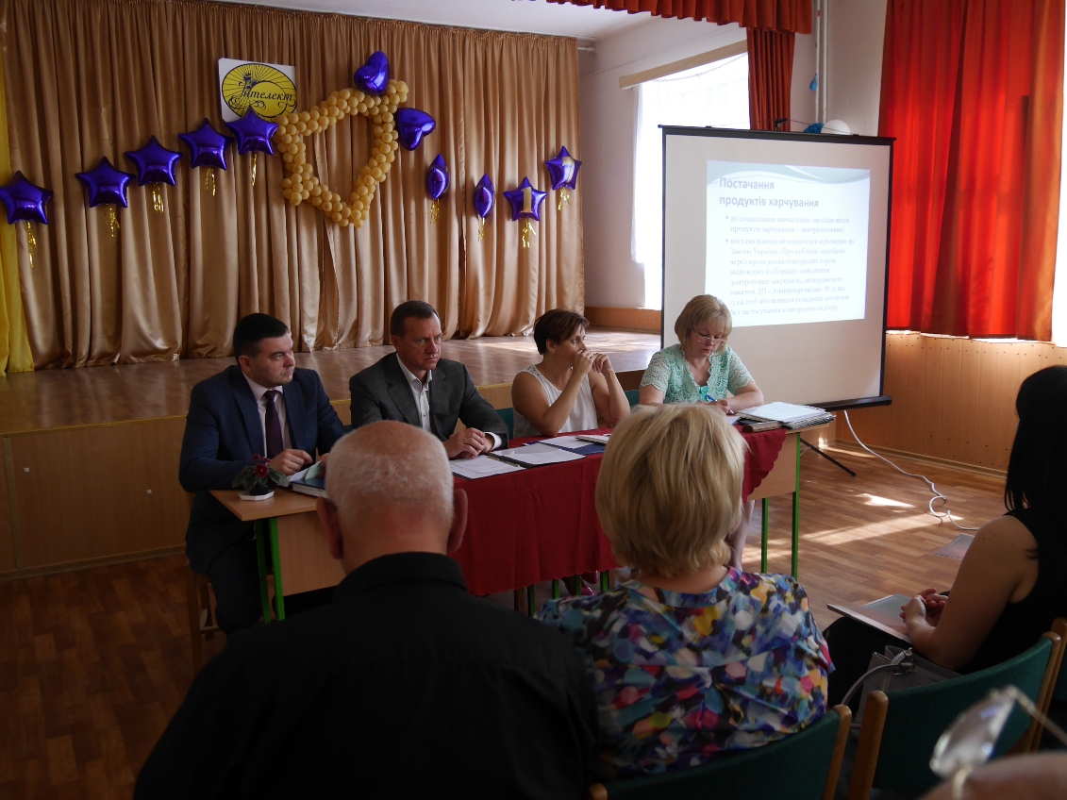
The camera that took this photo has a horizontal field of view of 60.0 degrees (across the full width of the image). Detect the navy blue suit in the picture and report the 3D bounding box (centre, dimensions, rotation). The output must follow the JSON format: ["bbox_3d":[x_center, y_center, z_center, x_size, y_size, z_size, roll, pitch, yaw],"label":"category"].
[{"bbox_3d":[-0.923,0.412,3.194,0.570,1.040,0.650,-6,10,-27],"label":"navy blue suit"}]

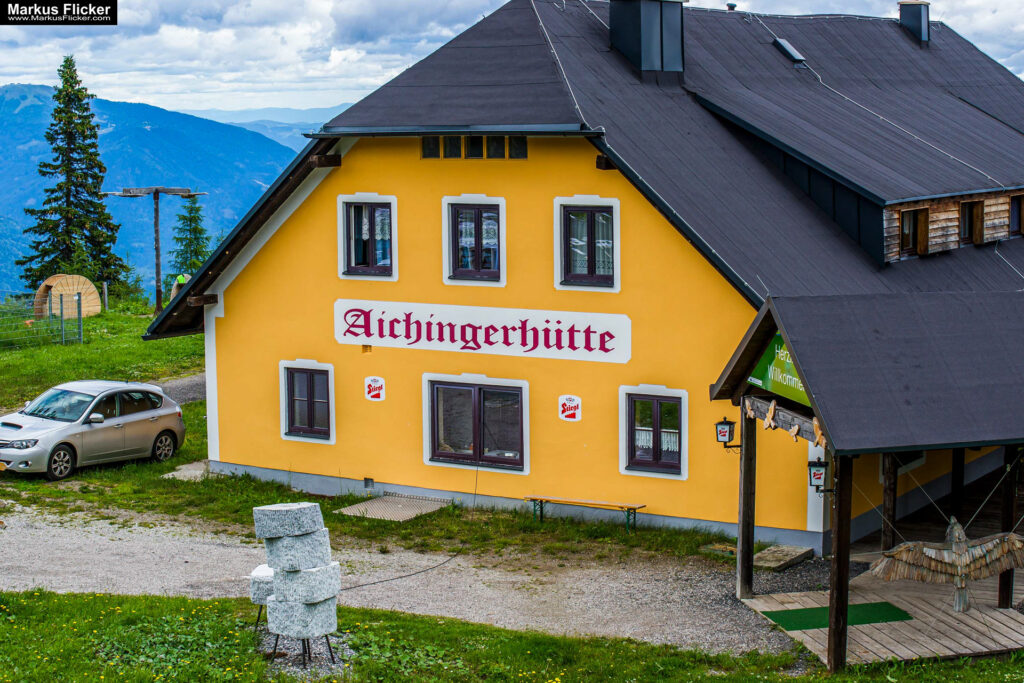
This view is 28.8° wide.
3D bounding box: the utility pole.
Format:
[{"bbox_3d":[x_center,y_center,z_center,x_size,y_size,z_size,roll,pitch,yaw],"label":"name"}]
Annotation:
[{"bbox_3d":[-12.174,-3.090,68.000,3.551,4.371,0.900,-2,7,-8],"label":"utility pole"}]

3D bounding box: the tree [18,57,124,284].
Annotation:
[{"bbox_3d":[-17.737,-6.307,80.000,4.339,10.526,4.259,-1,7,0],"label":"tree"}]

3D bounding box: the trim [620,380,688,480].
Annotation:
[{"bbox_3d":[2.357,1.476,32.947,1.289,1.563,0.120,4,8,32],"label":"trim"}]

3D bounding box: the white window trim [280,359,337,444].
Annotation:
[{"bbox_3d":[-3.763,1.100,36.845,1.271,1.545,0.120,4,8,32],"label":"white window trim"}]

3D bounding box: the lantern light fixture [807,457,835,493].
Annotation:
[{"bbox_3d":[3.908,1.692,25.143,0.330,0.490,0.270,0,7,10],"label":"lantern light fixture"}]

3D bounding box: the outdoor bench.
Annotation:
[{"bbox_3d":[1.230,2.925,33.372,2.200,0.470,0.260,4,8,32],"label":"outdoor bench"}]

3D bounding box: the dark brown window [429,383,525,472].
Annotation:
[{"bbox_3d":[-0.636,1.469,34.925,1.959,1.453,0.140,4,8,32],"label":"dark brown window"}]

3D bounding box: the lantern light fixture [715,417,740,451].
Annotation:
[{"bbox_3d":[3.111,1.328,28.749,0.310,0.500,0.290,3,8,27],"label":"lantern light fixture"}]

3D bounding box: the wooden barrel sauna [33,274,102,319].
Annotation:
[{"bbox_3d":[-15.200,-1.477,68.400,1.950,1.650,1.200,-7,9,-39],"label":"wooden barrel sauna"}]

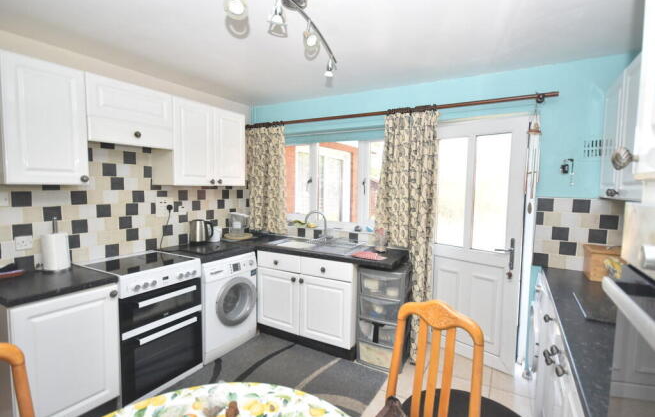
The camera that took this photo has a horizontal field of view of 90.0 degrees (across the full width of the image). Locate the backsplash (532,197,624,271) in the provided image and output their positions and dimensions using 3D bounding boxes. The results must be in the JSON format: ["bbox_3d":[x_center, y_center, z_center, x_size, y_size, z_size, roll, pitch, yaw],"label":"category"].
[{"bbox_3d":[1.755,0.186,2.313,0.496,0.516,0.020,3,5,30],"label":"backsplash"}]

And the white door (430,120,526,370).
[{"bbox_3d":[1.145,0.283,2.683,0.750,1.980,0.065,3,5,30],"label":"white door"}]

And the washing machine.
[{"bbox_3d":[-1.069,0.813,2.985,0.590,0.827,0.599,3,5,30],"label":"washing machine"}]

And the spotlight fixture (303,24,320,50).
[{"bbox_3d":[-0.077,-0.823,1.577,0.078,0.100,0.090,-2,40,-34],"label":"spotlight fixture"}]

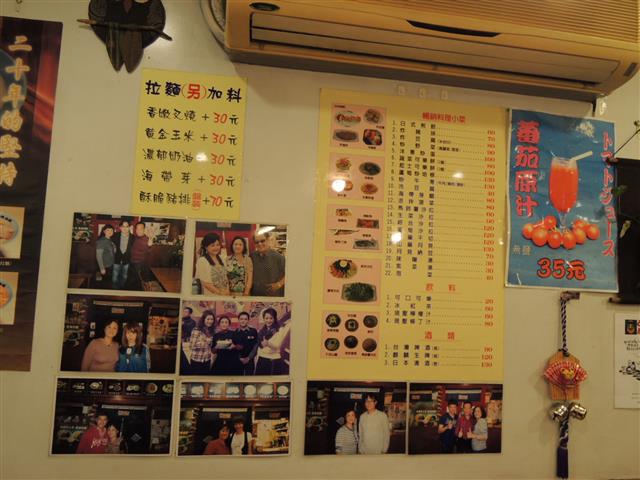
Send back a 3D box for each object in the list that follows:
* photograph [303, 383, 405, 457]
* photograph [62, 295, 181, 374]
[{"bbox_3d":[0.074,0.354,0.880,0.204,0.141,0.004,3,-4,-8],"label":"photograph"},{"bbox_3d":[-0.371,0.177,0.832,0.204,0.141,0.004,3,-4,-8],"label":"photograph"}]

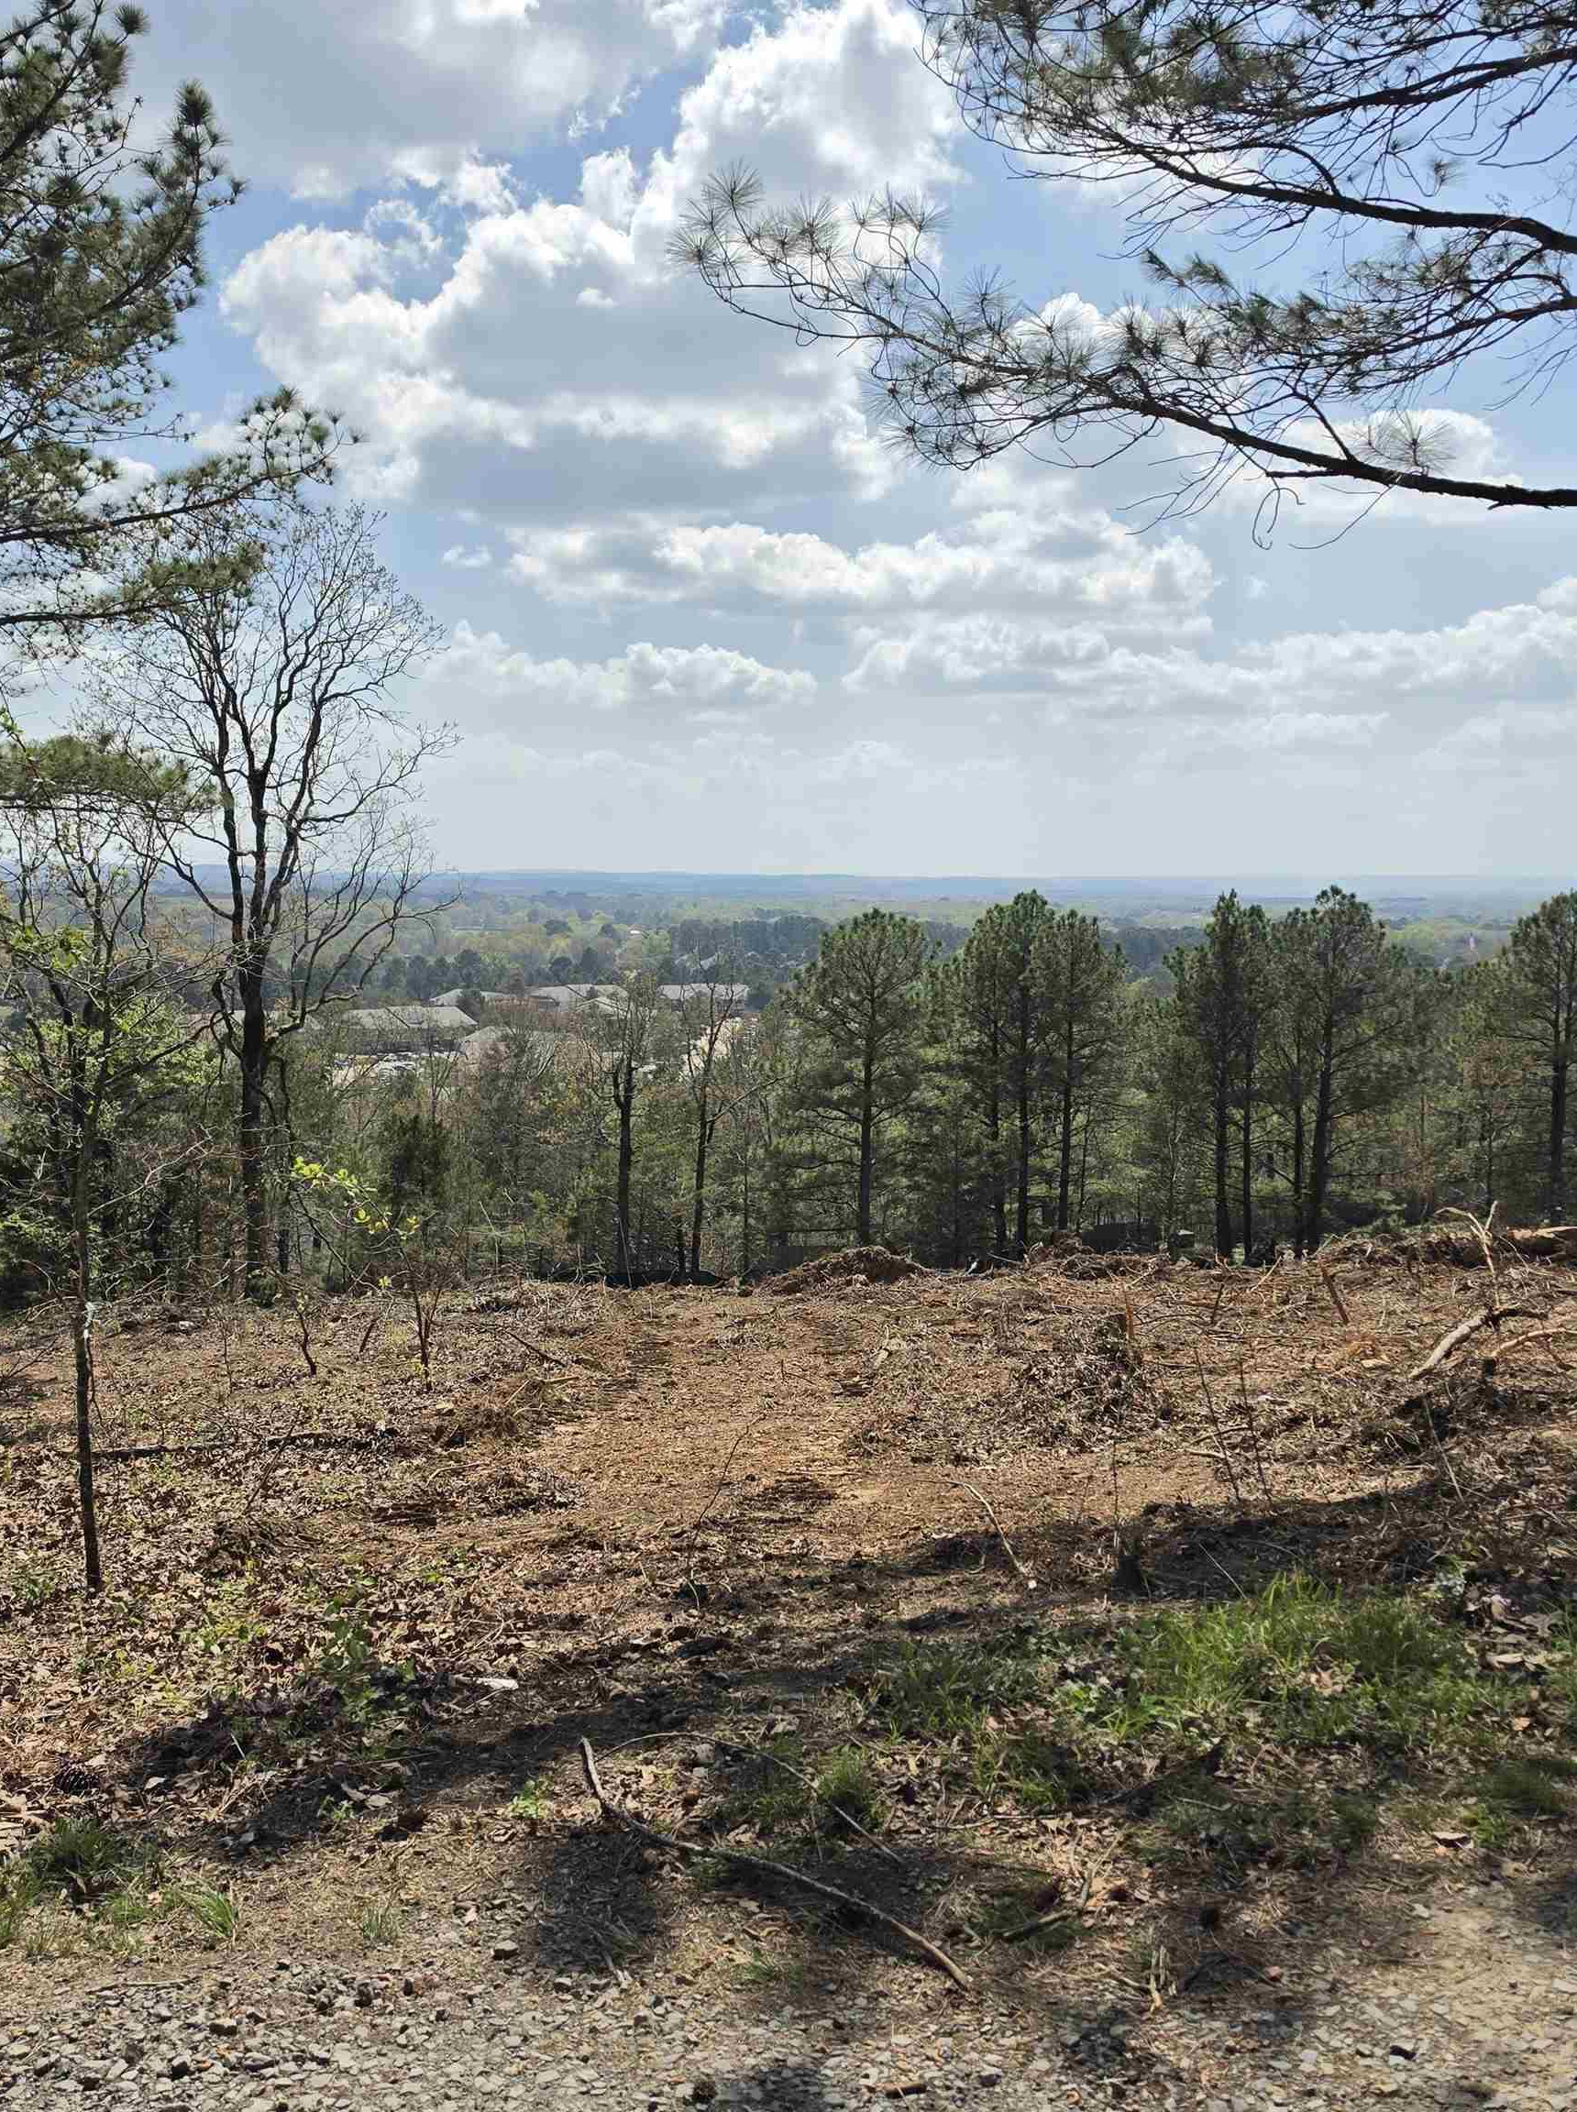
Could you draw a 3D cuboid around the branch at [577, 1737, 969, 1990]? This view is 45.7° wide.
[{"bbox_3d":[-0.073,1.309,3.043,0.150,0.100,0.960,-4,8,-42],"label":"branch"}]

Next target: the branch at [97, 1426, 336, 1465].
[{"bbox_3d":[-2.622,1.788,8.635,1.098,0.096,0.143,-2,6,-25],"label":"branch"}]

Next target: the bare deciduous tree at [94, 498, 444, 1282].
[{"bbox_3d":[-5.538,-1.602,19.590,3.725,8.300,3.539,1,6,0],"label":"bare deciduous tree"}]

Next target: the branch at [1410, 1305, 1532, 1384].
[{"bbox_3d":[3.426,1.431,9.447,1.250,0.220,0.170,-5,8,-43],"label":"branch"}]

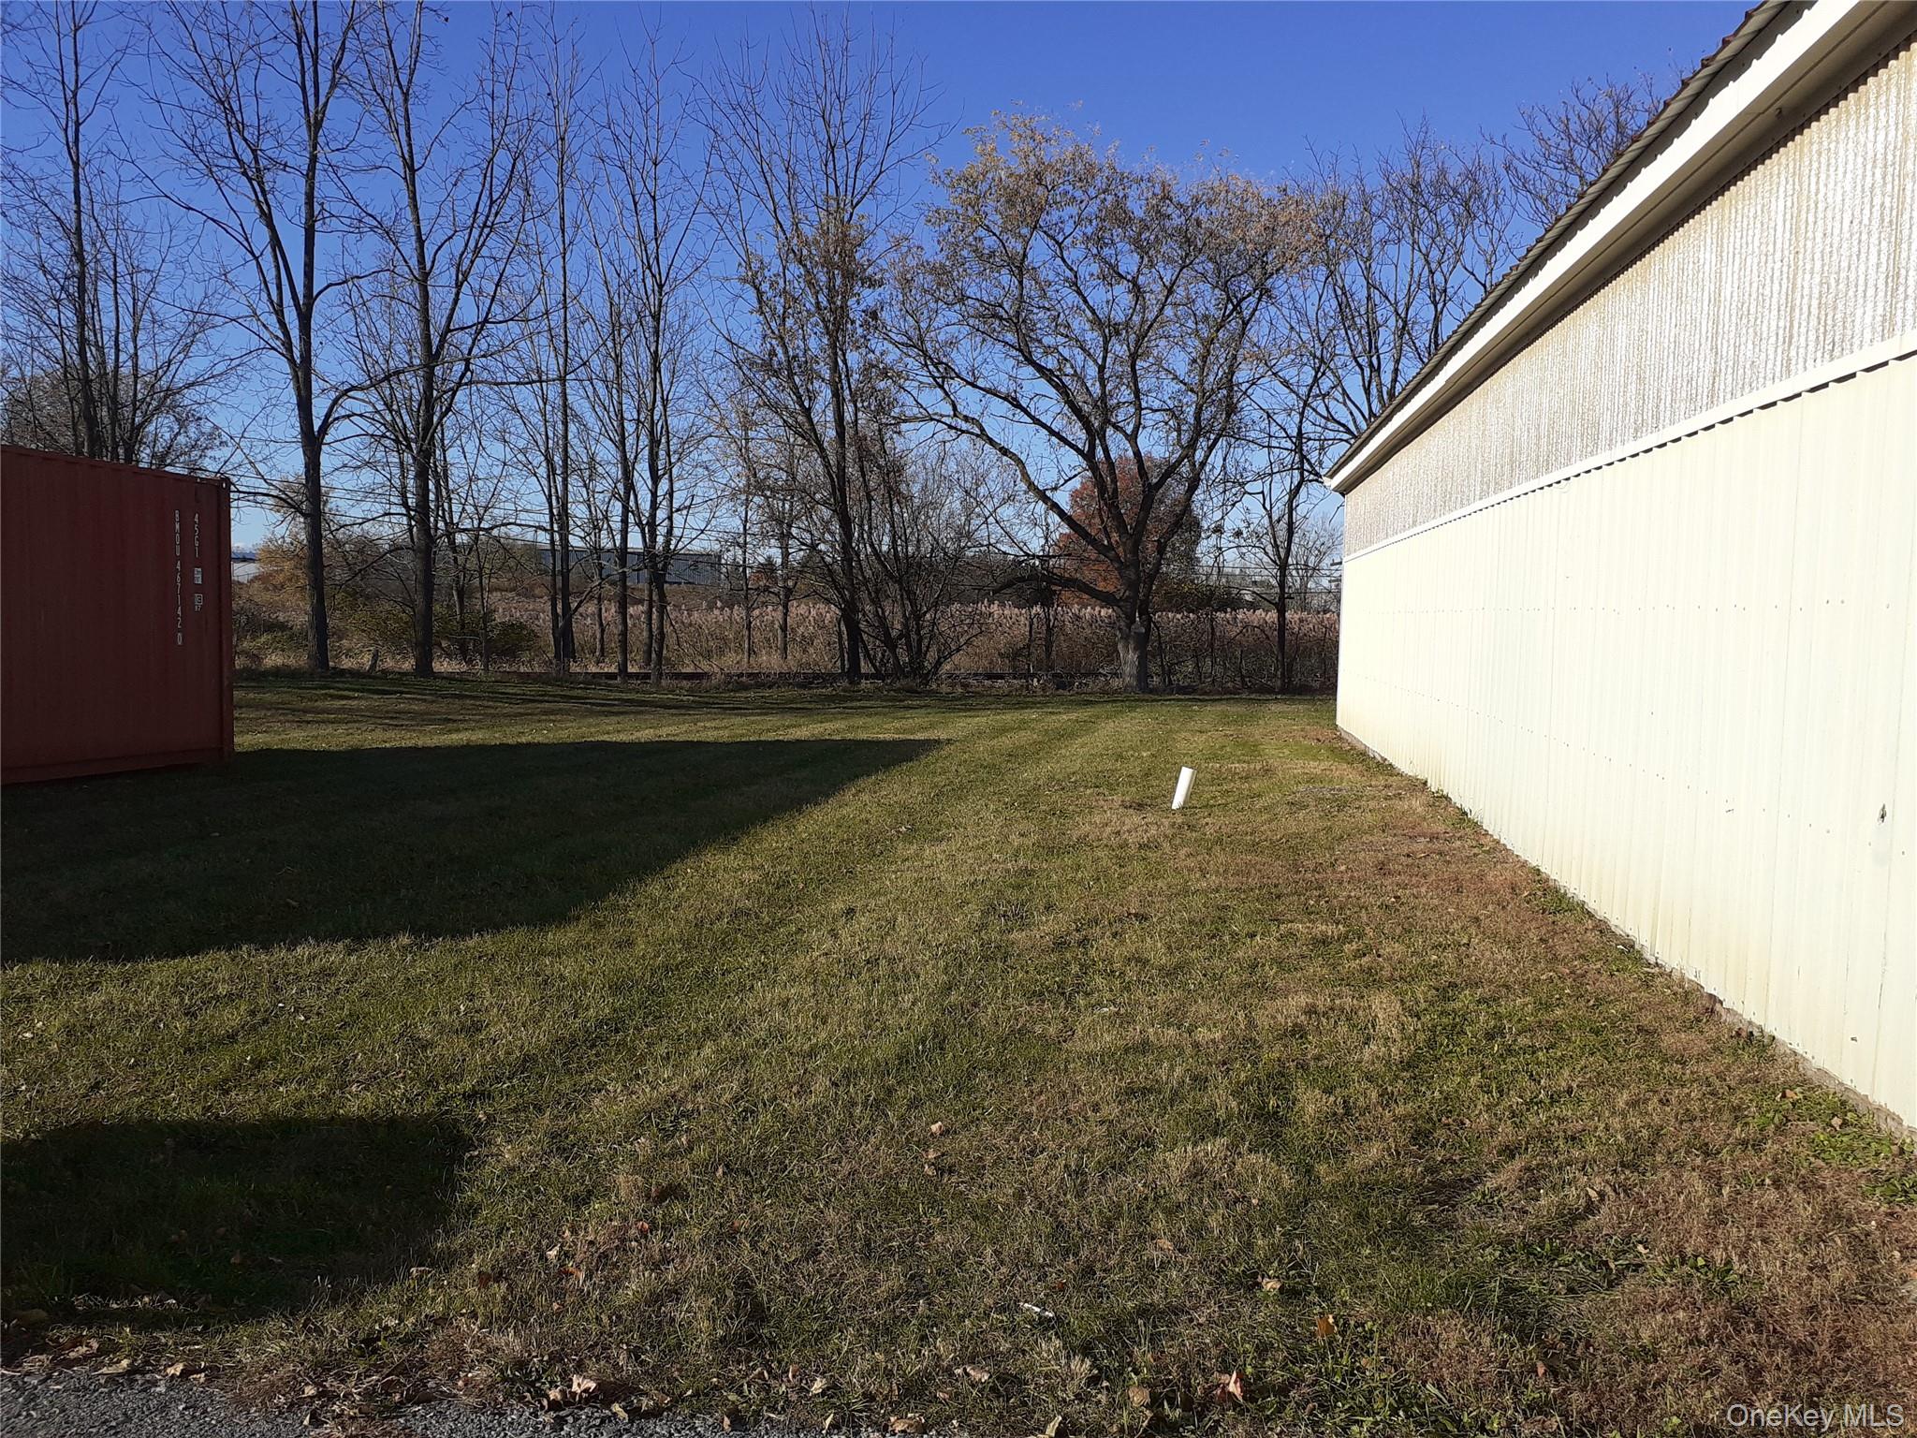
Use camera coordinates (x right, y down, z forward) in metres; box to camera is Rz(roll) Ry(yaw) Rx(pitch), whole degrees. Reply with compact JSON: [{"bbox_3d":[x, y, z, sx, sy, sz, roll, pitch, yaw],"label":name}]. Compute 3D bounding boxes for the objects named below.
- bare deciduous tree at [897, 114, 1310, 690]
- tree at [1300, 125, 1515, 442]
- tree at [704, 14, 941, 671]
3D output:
[{"bbox_3d":[3.217,-6.943,33.285,9.200,12.700,8.470,1,4,0],"label":"bare deciduous tree"},{"bbox_3d":[10.402,-7.066,34.559,5.190,13.000,4.930,1,4,0],"label":"tree"},{"bbox_3d":[-3.184,-8.529,34.740,5.360,15.440,5.090,1,4,0],"label":"tree"}]

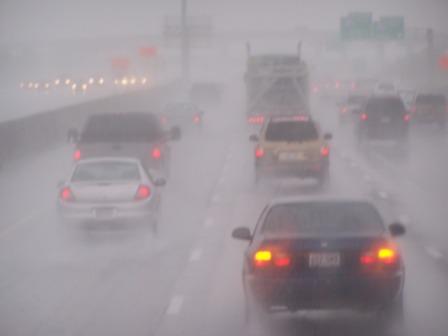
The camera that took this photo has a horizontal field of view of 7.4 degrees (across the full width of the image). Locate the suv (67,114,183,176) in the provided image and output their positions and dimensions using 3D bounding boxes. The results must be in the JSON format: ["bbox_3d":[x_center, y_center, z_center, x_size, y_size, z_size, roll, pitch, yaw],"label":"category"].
[{"bbox_3d":[-2.363,-0.337,81.000,2.100,1.930,5.750,-1,2,1],"label":"suv"}]

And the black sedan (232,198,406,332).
[{"bbox_3d":[1.060,1.040,38.050,1.760,1.410,4.500,-1,2,1],"label":"black sedan"}]

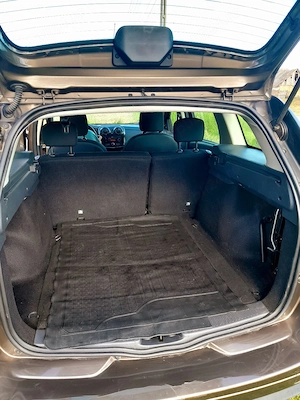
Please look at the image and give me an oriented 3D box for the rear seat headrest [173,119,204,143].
[{"bbox_3d":[0.276,-0.490,2.200,0.225,0.160,0.105,-4,28,-11],"label":"rear seat headrest"}]

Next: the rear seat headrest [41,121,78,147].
[{"bbox_3d":[-0.583,-0.423,2.028,0.225,0.160,0.105,-4,28,-11],"label":"rear seat headrest"}]

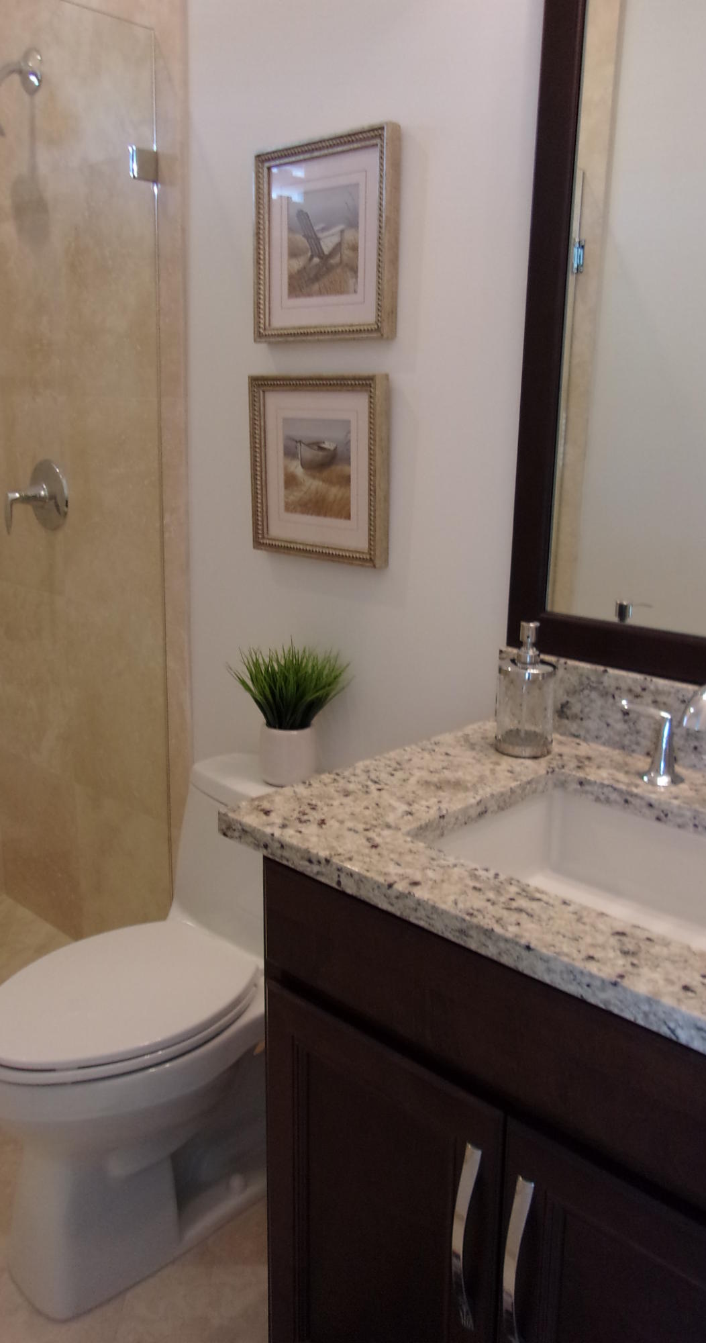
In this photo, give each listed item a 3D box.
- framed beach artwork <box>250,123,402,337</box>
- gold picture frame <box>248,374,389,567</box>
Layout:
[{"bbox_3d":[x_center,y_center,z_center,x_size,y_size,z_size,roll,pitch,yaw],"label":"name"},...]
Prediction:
[{"bbox_3d":[-0.052,-0.712,1.739,0.304,0.308,0.031,14,19,42],"label":"framed beach artwork"},{"bbox_3d":[-0.065,-0.355,1.830,0.309,0.311,0.032,14,19,42],"label":"gold picture frame"}]

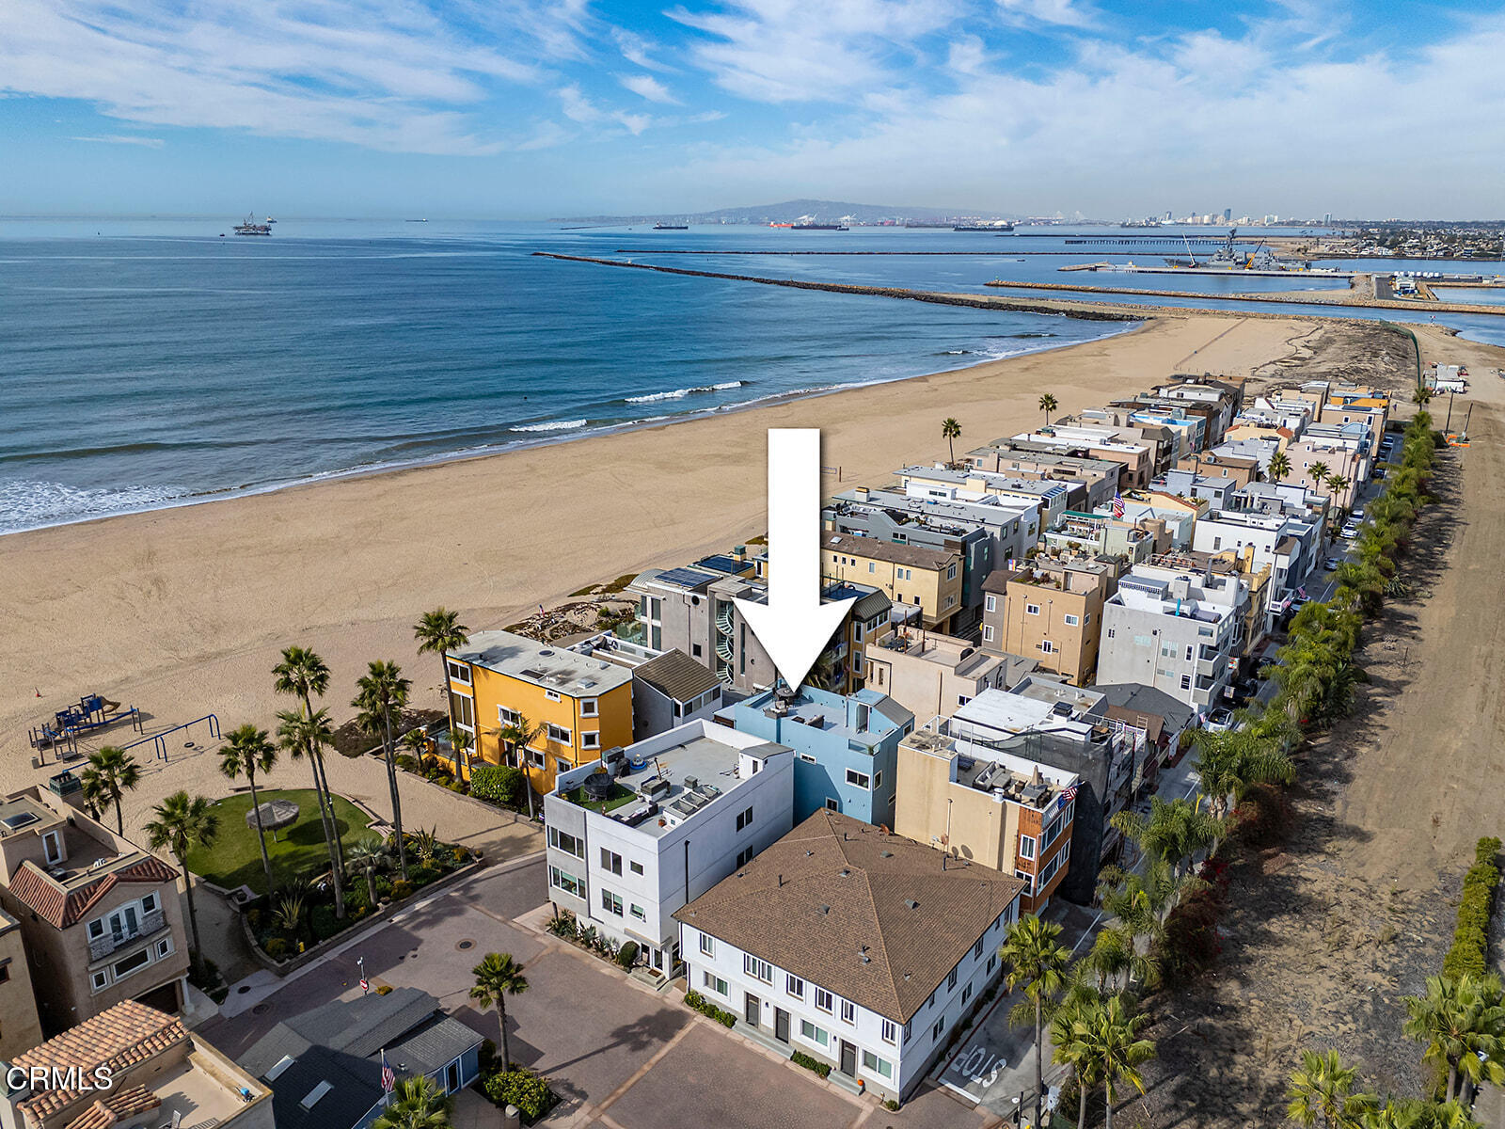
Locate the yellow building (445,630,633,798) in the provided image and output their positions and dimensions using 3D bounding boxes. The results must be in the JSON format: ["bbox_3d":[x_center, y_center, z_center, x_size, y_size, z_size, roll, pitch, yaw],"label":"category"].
[{"bbox_3d":[-17.103,11.983,84.335,16.600,8.800,6.800,13,22,34],"label":"yellow building"}]

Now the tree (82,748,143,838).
[{"bbox_3d":[-41.655,16.557,68.650,3.636,9.507,3.500,-12,22,-33],"label":"tree"}]

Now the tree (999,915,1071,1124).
[{"bbox_3d":[14.021,23.570,53.162,3.800,12.898,3.800,0,18,0],"label":"tree"}]

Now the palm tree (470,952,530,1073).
[{"bbox_3d":[-13.658,24.723,57.133,3.300,7.846,3.300,0,18,0],"label":"palm tree"}]

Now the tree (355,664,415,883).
[{"bbox_3d":[-25.319,15.042,73.591,3.799,16.485,3.799,12,21,34],"label":"tree"}]

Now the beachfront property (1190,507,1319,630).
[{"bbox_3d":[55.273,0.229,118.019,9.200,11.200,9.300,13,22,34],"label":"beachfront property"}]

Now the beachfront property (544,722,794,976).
[{"bbox_3d":[-4.942,18.729,70.971,8.700,10.600,14.200,14,23,35],"label":"beachfront property"}]

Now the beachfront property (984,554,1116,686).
[{"bbox_3d":[28.912,5.153,104.301,10.600,10.000,6.300,13,22,34],"label":"beachfront property"}]

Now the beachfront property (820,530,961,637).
[{"bbox_3d":[14.016,2.019,115.087,17.300,9.100,6.600,13,22,34],"label":"beachfront property"}]

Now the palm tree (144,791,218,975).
[{"bbox_3d":[-34.335,19.737,63.991,4.400,12.714,4.400,0,18,0],"label":"palm tree"}]

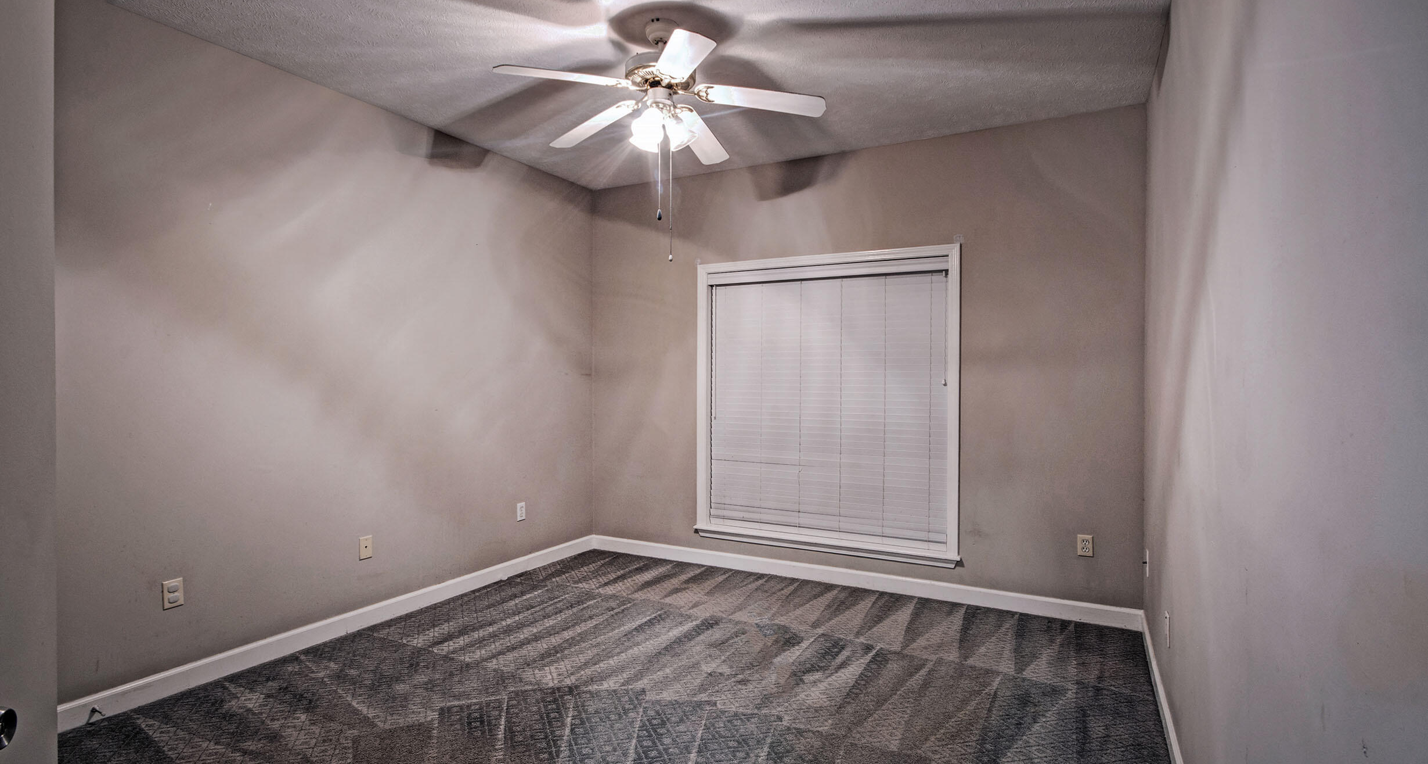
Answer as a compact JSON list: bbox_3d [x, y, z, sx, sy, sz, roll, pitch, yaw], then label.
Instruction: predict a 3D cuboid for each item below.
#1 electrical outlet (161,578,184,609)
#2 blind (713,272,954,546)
[{"bbox_3d":[-2.234,0.879,2.458,0.014,0.114,0.070,0,0,32],"label":"electrical outlet"},{"bbox_3d":[0.696,0.160,3.856,1.570,1.680,0.050,0,0,25],"label":"blind"}]

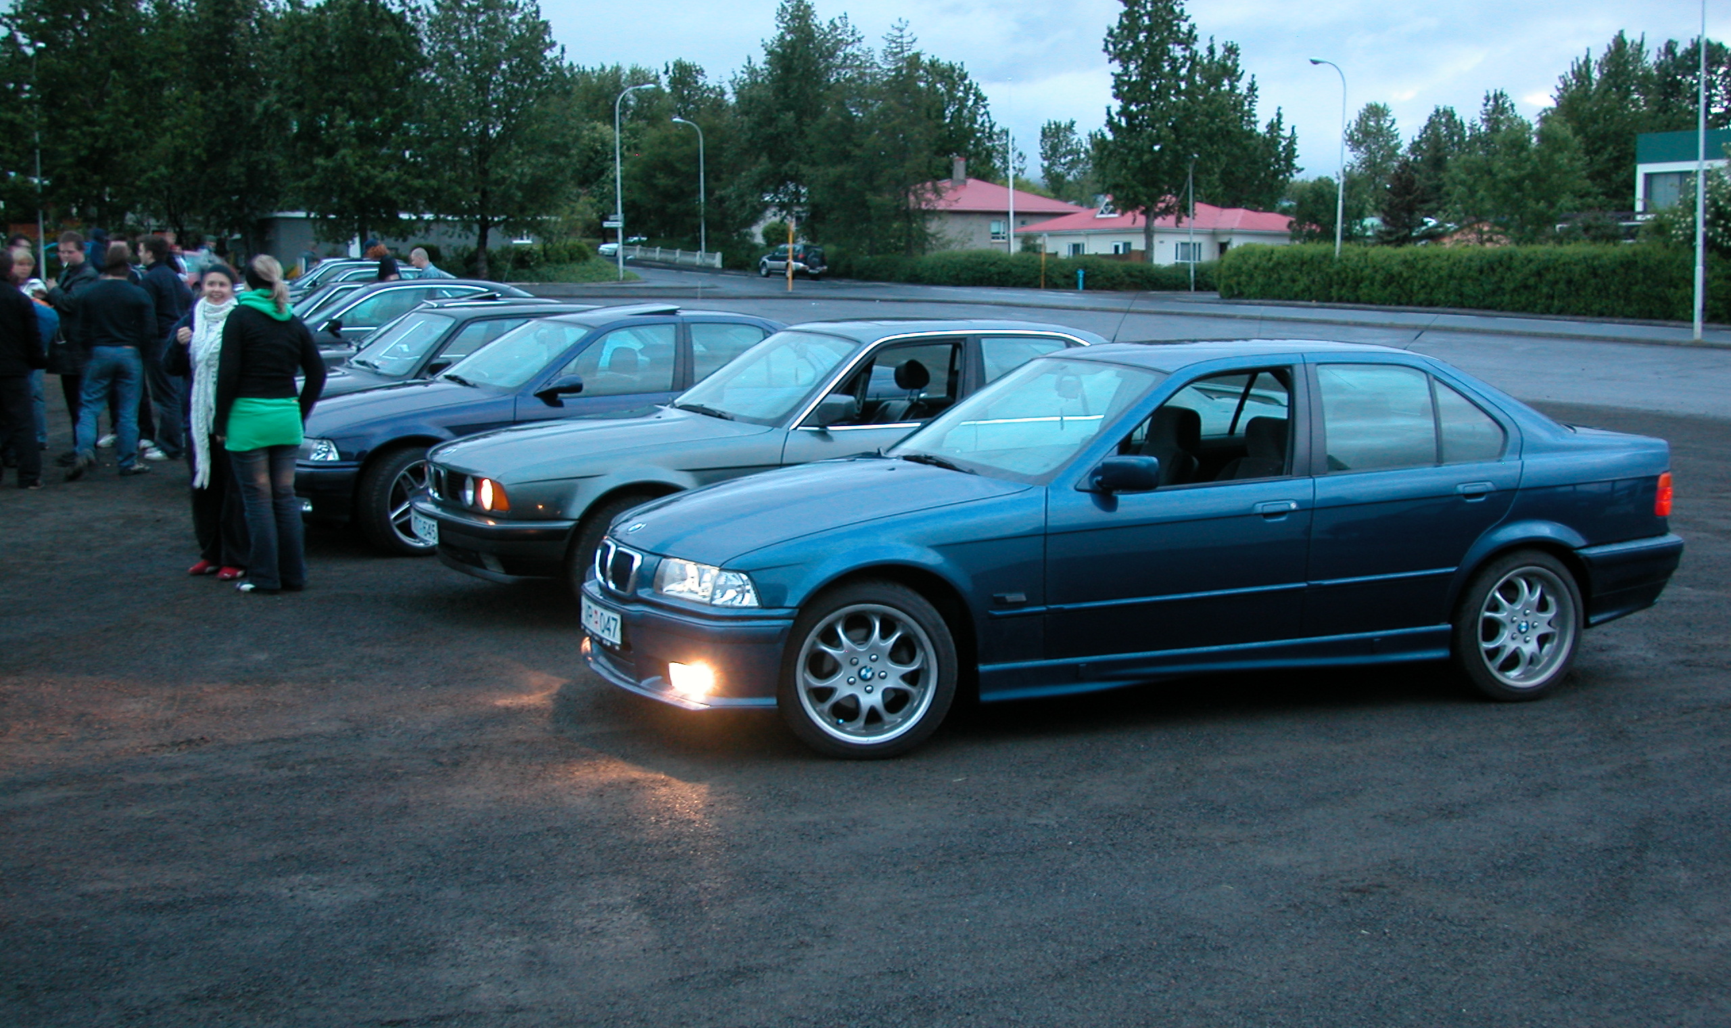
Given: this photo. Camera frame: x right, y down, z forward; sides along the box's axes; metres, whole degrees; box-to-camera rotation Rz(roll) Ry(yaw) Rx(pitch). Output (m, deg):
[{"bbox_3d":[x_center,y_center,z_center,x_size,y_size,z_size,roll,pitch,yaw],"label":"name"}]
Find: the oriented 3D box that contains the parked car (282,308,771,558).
[{"bbox_3d":[-1.686,-0.605,13.015,4.430,1.370,1.710,-4,8,-29],"label":"parked car"}]

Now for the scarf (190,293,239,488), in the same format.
[{"bbox_3d":[-3.486,-0.654,10.954,0.300,1.050,0.220,-3,8,-20],"label":"scarf"}]

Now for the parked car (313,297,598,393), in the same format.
[{"bbox_3d":[-2.774,-0.848,15.107,4.400,1.390,1.660,-3,8,-20],"label":"parked car"}]

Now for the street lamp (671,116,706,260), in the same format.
[{"bbox_3d":[-10.501,-19.272,122.000,2.100,8.600,0.350,0,7,0],"label":"street lamp"}]

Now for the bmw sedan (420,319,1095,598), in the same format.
[{"bbox_3d":[0.033,-0.306,10.663,4.720,1.412,1.751,-3,8,-20],"label":"bmw sedan"}]

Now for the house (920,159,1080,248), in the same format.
[{"bbox_3d":[6.027,-17.976,123.836,10.400,6.512,10.500,-3,8,-22],"label":"house"}]

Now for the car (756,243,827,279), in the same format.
[{"bbox_3d":[-3.921,-13.797,112.155,1.770,1.800,4.500,-4,8,-30],"label":"car"}]

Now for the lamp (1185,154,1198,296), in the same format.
[{"bbox_3d":[14.018,-12.508,88.000,0.450,6.050,1.000,0,7,0],"label":"lamp"}]

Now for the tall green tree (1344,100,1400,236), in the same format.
[{"bbox_3d":[28.866,-18.928,116.549,3.229,8.959,3.400,2,7,14],"label":"tall green tree"}]

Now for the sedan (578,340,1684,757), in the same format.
[{"bbox_3d":[1.114,0.007,8.107,4.430,1.370,1.720,-2,7,-21],"label":"sedan"}]

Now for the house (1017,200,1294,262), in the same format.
[{"bbox_3d":[16.136,-15.205,113.000,15.000,4.500,10.000,1,7,8],"label":"house"}]

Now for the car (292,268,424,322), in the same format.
[{"bbox_3d":[-6.350,-2.460,26.000,4.500,1.400,1.730,-3,7,-21],"label":"car"}]

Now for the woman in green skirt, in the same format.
[{"bbox_3d":[-2.950,-0.447,10.200,0.530,1.670,0.360,-3,7,-22],"label":"woman in green skirt"}]

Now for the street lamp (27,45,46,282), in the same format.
[{"bbox_3d":[-26.277,-11.386,65.523,0.300,8.000,1.600,-5,9,-35],"label":"street lamp"}]

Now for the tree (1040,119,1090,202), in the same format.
[{"bbox_3d":[14.203,-22.523,145.000,4.200,10.700,4.200,0,7,0],"label":"tree"}]

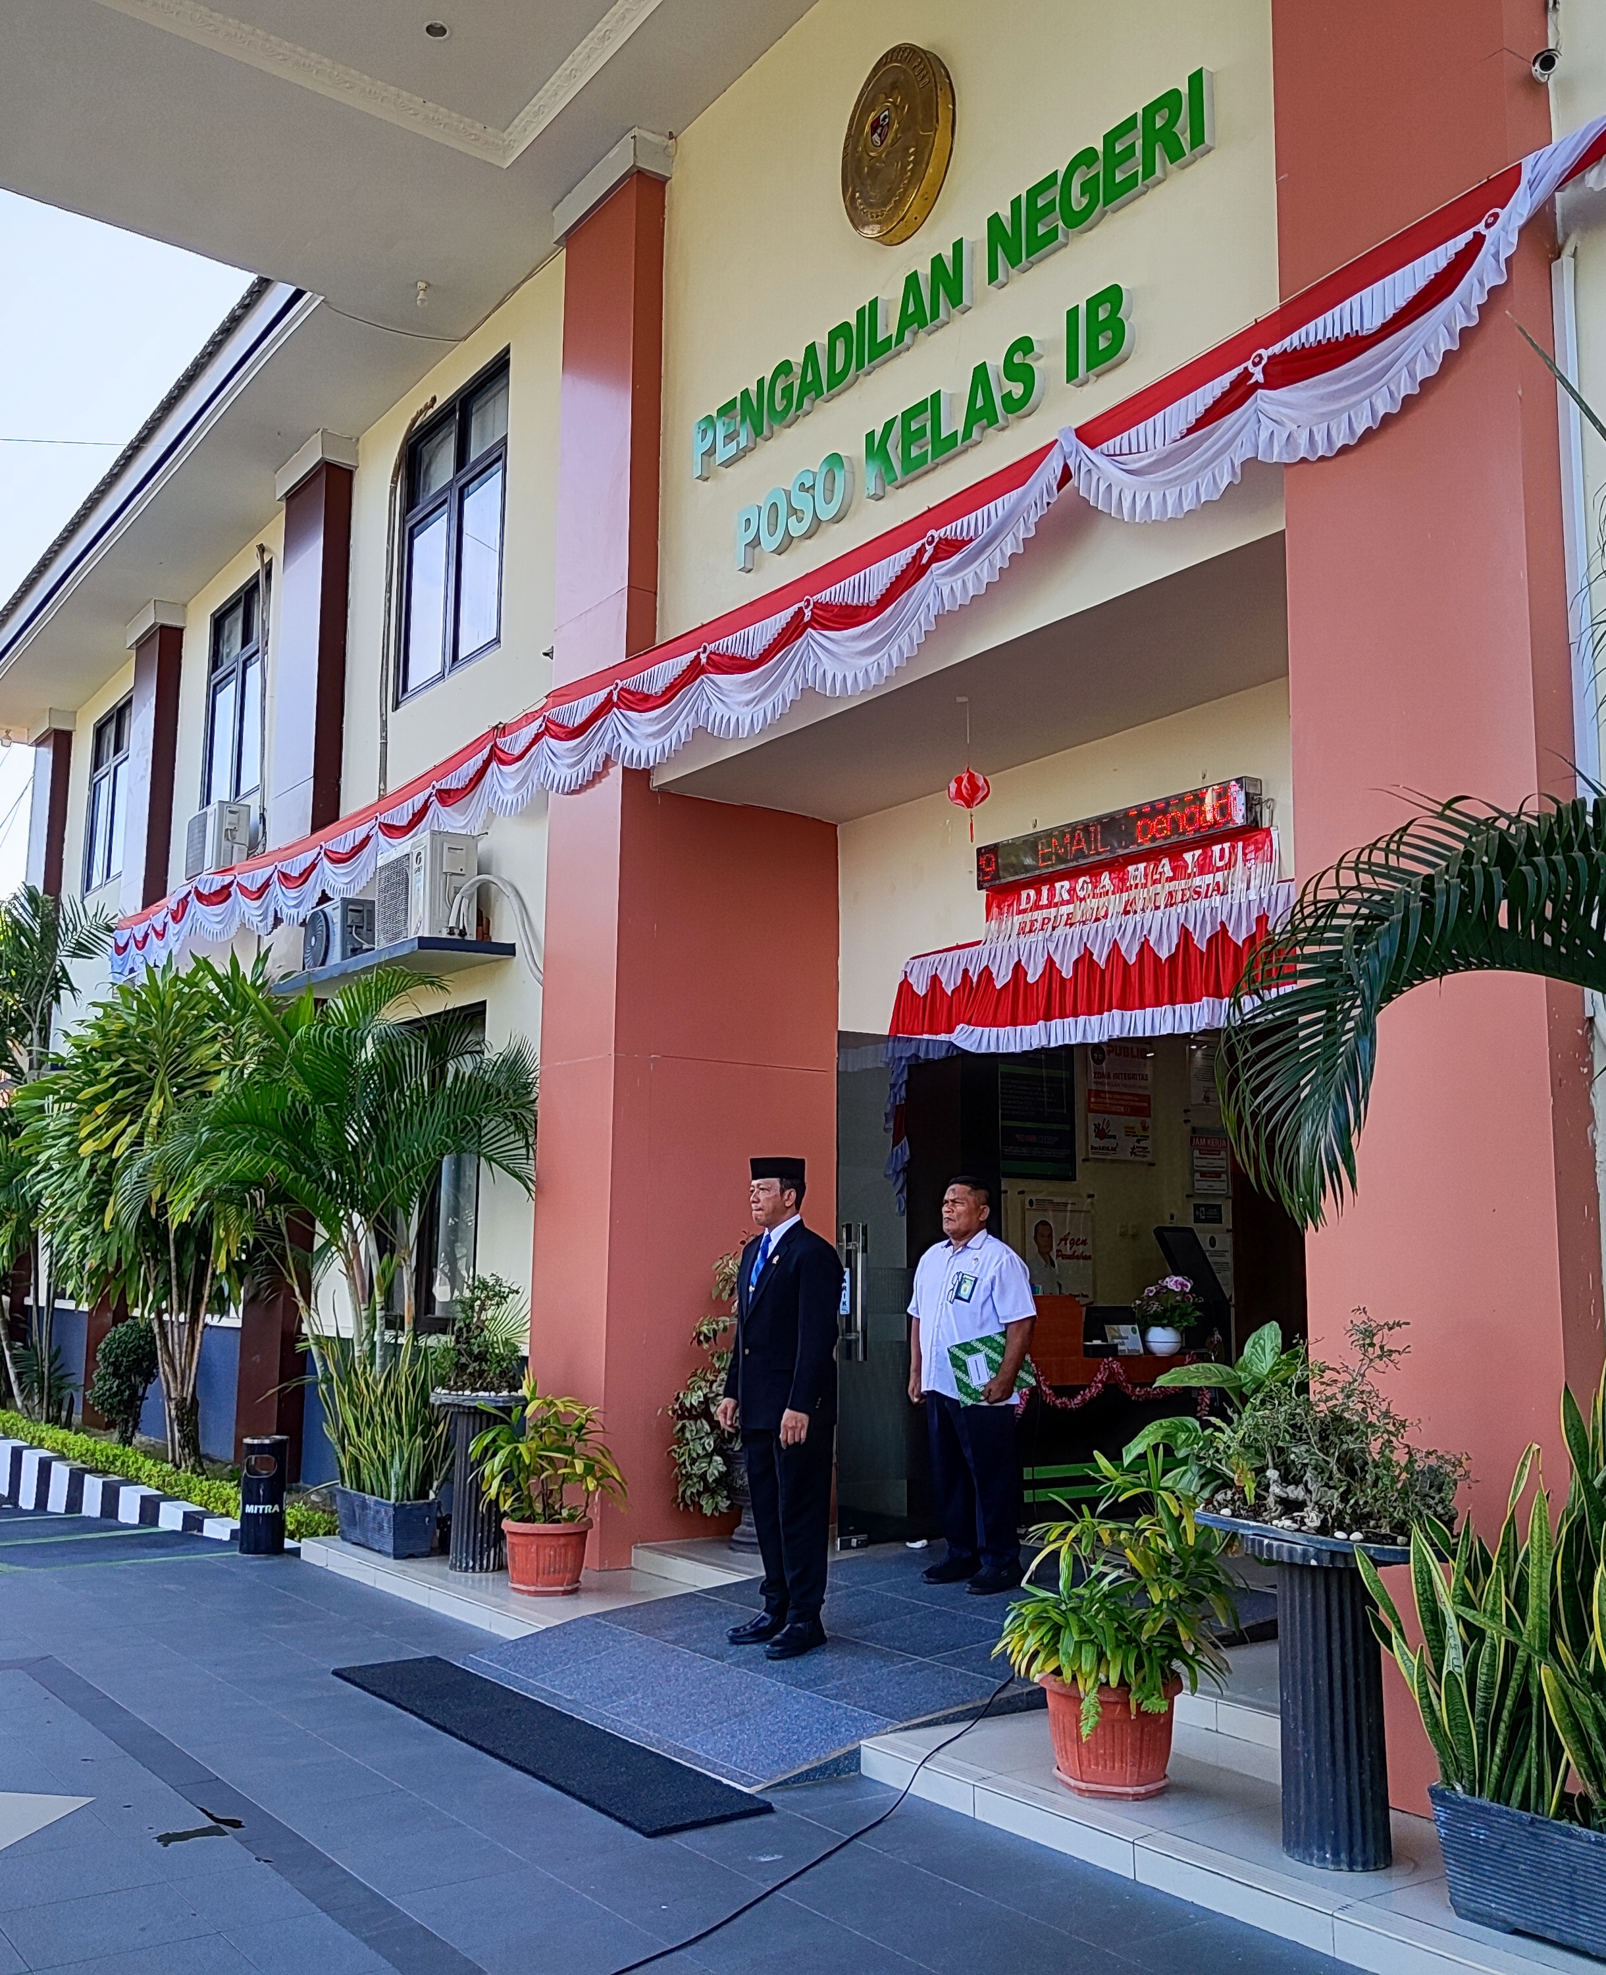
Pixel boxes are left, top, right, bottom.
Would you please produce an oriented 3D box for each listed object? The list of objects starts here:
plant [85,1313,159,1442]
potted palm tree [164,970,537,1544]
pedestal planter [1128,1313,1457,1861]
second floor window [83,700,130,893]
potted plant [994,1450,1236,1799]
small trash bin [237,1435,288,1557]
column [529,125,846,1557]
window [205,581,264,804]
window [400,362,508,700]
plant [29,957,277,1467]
[{"bbox_3d":[-5.316,3.105,13.692,0.550,1.000,0.550,7,-11,-36],"label":"plant"},{"bbox_3d":[-2.329,1.400,9.472,1.700,3.000,1.800,7,-11,-36],"label":"potted palm tree"},{"bbox_3d":[1.282,1.516,4.473,0.600,1.290,0.730,7,-11,-36],"label":"pedestal planter"},{"bbox_3d":[-6.779,-1.903,17.200,0.100,1.814,1.515,7,-11,-36],"label":"second floor window"},{"bbox_3d":[0.882,1.795,5.017,0.660,0.910,0.660,1,-9,0],"label":"potted plant"},{"bbox_3d":[-2.811,2.644,9.122,0.250,0.600,0.250,3,-9,-16],"label":"small trash bin"},{"bbox_3d":[-0.603,-0.745,9.491,1.300,7.250,0.790,7,-11,-36],"label":"column"},{"bbox_3d":[-4.815,-2.459,14.912,0.140,2.000,1.600,7,-11,-36],"label":"window"},{"bbox_3d":[-2.193,-2.836,10.974,0.100,1.862,1.515,7,-11,-36],"label":"window"},{"bbox_3d":[-4.654,1.586,12.491,1.750,3.650,1.800,7,-11,-36],"label":"plant"}]

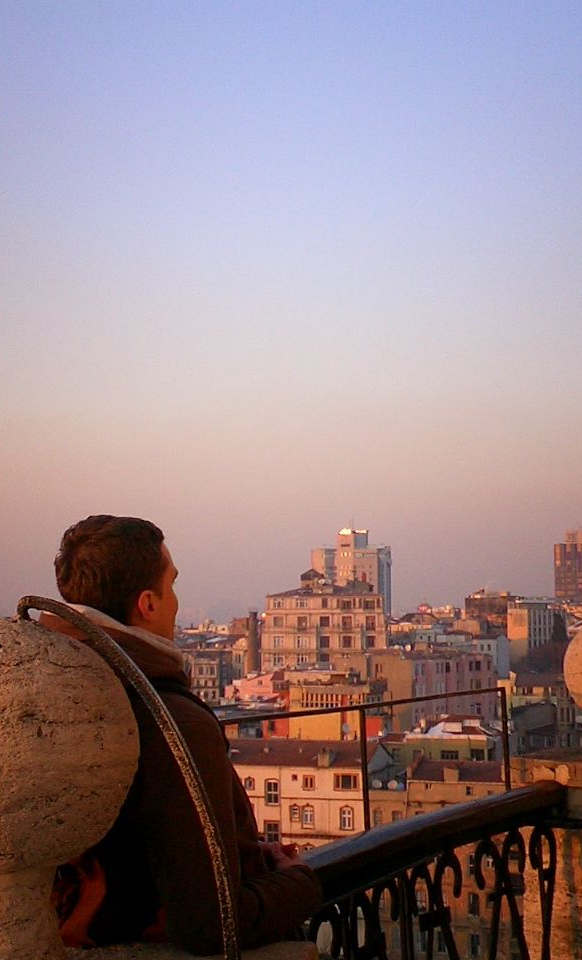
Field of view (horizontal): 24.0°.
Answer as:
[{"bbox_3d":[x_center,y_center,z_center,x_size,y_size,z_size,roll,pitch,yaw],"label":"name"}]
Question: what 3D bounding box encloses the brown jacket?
[{"bbox_3d":[-0.209,0.598,2.406,0.480,0.740,0.520,5,-7,-44],"label":"brown jacket"}]

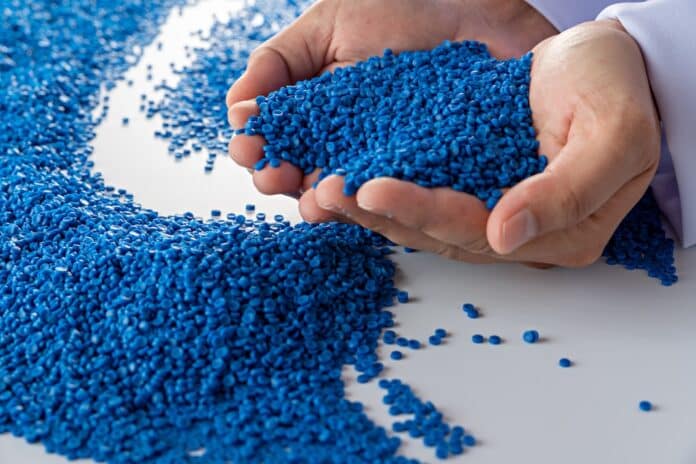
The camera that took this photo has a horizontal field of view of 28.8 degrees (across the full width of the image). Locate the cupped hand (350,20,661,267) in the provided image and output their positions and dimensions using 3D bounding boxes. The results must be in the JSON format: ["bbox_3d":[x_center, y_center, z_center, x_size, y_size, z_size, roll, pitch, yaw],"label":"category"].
[{"bbox_3d":[0.065,-0.034,0.532,0.150,0.080,0.095,-14,25,-31],"label":"cupped hand"}]

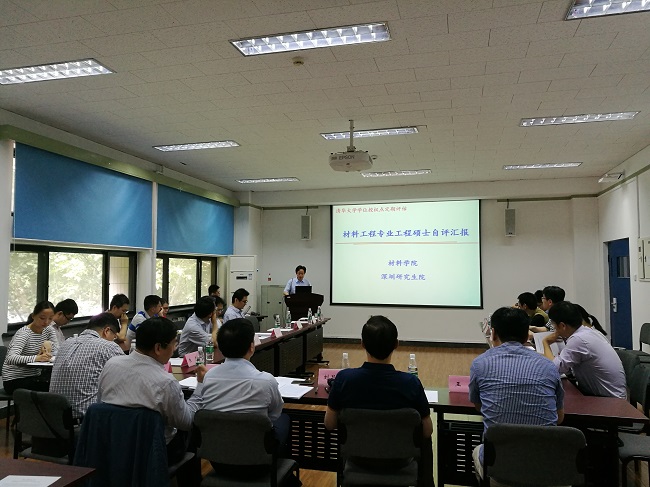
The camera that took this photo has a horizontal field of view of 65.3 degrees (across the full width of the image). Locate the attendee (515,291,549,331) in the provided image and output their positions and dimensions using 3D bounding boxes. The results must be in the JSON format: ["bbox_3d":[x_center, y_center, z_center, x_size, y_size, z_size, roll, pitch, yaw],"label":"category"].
[{"bbox_3d":[1.954,1.093,4.720,0.750,1.230,0.500,-2,-4,25],"label":"attendee"}]

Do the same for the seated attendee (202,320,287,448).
[{"bbox_3d":[-0.408,0.988,2.726,0.520,1.220,0.720,-1,-4,17],"label":"seated attendee"}]

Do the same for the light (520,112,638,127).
[{"bbox_3d":[2.888,-1.430,5.798,1.200,0.080,0.300,-1,-4,14],"label":"light"}]

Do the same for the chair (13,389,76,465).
[{"bbox_3d":[-1.486,1.262,3.080,0.510,0.820,0.560,-1,-4,22],"label":"chair"}]

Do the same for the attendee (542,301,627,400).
[{"bbox_3d":[1.714,1.032,3.284,0.700,1.300,0.500,-3,-4,38],"label":"attendee"}]

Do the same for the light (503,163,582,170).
[{"bbox_3d":[3.566,-1.274,8.350,1.200,0.080,0.300,-1,-4,14],"label":"light"}]

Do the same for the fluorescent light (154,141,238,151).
[{"bbox_3d":[-1.766,-1.352,7.012,1.200,0.080,0.300,-1,-4,14],"label":"fluorescent light"}]

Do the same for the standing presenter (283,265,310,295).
[{"bbox_3d":[-0.498,1.224,9.250,0.520,1.650,0.400,0,-4,6],"label":"standing presenter"}]

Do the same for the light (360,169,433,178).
[{"bbox_3d":[1.257,-1.237,8.924,1.200,0.080,0.300,-1,-4,14],"label":"light"}]

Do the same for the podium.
[{"bbox_3d":[-0.348,1.411,8.670,0.640,1.090,0.460,-1,-3,6],"label":"podium"}]

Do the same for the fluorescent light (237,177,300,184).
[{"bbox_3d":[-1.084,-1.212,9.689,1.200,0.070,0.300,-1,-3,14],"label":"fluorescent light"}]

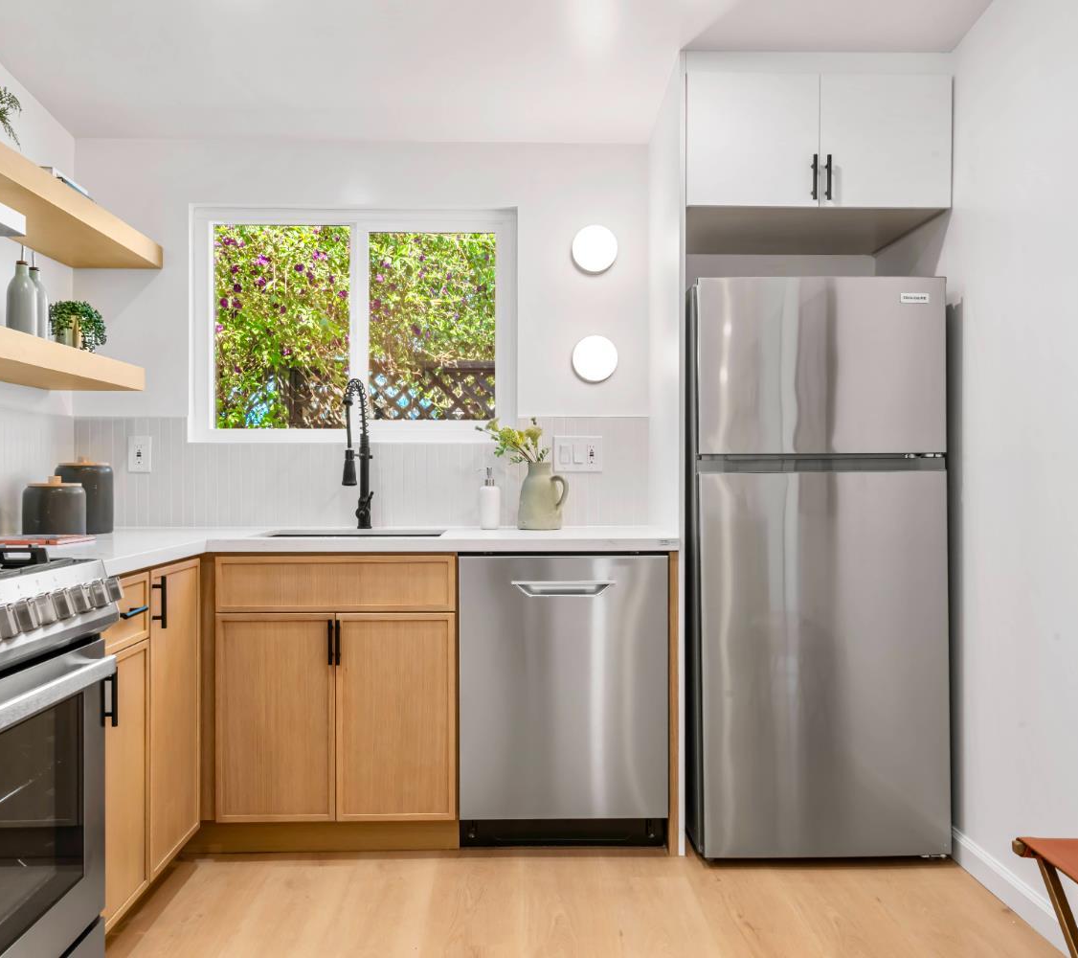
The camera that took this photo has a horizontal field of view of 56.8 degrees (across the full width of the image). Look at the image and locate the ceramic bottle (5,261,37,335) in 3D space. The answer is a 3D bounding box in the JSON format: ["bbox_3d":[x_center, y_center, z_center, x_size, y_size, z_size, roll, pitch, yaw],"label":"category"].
[{"bbox_3d":[-1.482,-0.505,2.855,0.079,0.238,0.079,0,0,-1],"label":"ceramic bottle"}]

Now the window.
[{"bbox_3d":[-0.640,-0.535,3.479,1.123,0.814,0.075,0,0,-2],"label":"window"}]

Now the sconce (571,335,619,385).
[{"bbox_3d":[0.195,-0.413,3.466,0.156,0.159,0.060,0,0,-2],"label":"sconce"}]

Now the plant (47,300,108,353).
[{"bbox_3d":[-1.437,-0.458,3.104,0.162,0.195,0.162,0,0,-2],"label":"plant"}]

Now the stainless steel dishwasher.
[{"bbox_3d":[0.065,0.652,3.171,0.602,0.875,0.607,0,0,-2],"label":"stainless steel dishwasher"}]

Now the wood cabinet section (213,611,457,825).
[{"bbox_3d":[-0.589,0.679,3.137,0.686,0.598,0.580,0,0,-2],"label":"wood cabinet section"}]

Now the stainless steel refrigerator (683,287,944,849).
[{"bbox_3d":[0.800,0.259,3.157,0.715,1.662,0.665,0,0,-2],"label":"stainless steel refrigerator"}]

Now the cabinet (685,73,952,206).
[{"bbox_3d":[0.804,-0.982,3.196,0.774,0.396,0.632,0,0,-2],"label":"cabinet"}]

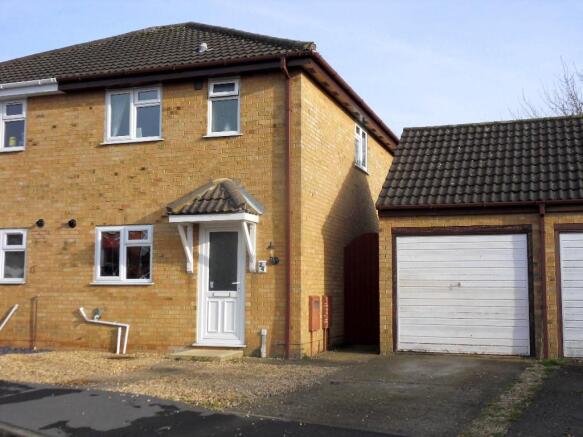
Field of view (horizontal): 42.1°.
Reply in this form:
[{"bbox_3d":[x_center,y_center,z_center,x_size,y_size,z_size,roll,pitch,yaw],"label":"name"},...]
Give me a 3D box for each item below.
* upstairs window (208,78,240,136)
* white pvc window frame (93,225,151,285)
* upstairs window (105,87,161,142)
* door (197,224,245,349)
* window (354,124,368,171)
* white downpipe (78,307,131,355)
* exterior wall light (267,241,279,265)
[{"bbox_3d":[-1.163,-1.950,13.222,0.644,1.038,0.100,-2,-7,19],"label":"upstairs window"},{"bbox_3d":[-2.991,0.654,13.561,1.216,1.055,0.100,-2,-7,19],"label":"white pvc window frame"},{"bbox_3d":[-2.868,-1.891,13.802,1.216,1.031,0.100,-2,-7,19],"label":"upstairs window"},{"bbox_3d":[-1.178,1.124,12.884,0.899,2.070,0.100,-2,-7,19],"label":"door"},{"bbox_3d":[1.548,-1.540,16.890,0.100,1.005,1.200,-2,-7,19],"label":"window"},{"bbox_3d":[-3.321,1.981,13.399,1.024,0.792,0.140,-2,-7,19],"label":"white downpipe"},{"bbox_3d":[-0.300,0.572,12.462,0.160,0.371,0.240,-2,-7,19],"label":"exterior wall light"}]

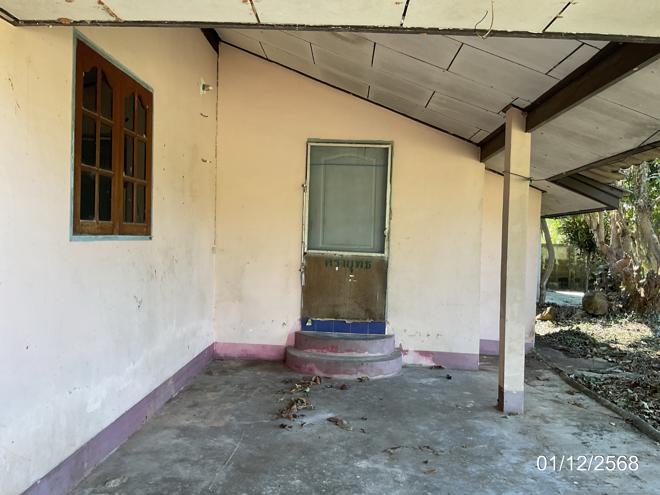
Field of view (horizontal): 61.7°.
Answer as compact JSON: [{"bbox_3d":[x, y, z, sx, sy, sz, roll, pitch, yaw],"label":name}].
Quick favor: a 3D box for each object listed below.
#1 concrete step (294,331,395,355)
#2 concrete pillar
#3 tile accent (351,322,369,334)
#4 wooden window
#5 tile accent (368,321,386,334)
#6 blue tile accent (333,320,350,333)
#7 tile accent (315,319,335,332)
[{"bbox_3d":[0.171,1.090,6.248,1.163,0.174,0.400,2,1,1],"label":"concrete step"},{"bbox_3d":[1.639,0.106,4.863,0.168,2.660,0.168,2,1,1],"label":"concrete pillar"},{"bbox_3d":[0.347,0.935,6.441,0.200,0.143,0.015,2,1,1],"label":"tile accent"},{"bbox_3d":[-1.390,-0.609,3.587,0.070,1.070,1.225,2,1,1],"label":"wooden window"},{"bbox_3d":[0.547,0.939,6.436,0.200,0.143,0.015,2,1,1],"label":"tile accent"},{"bbox_3d":[0.143,0.926,6.445,0.200,0.143,0.015,2,1,1],"label":"blue tile accent"},{"bbox_3d":[-0.055,0.919,6.450,0.200,0.143,0.015,2,1,1],"label":"tile accent"}]

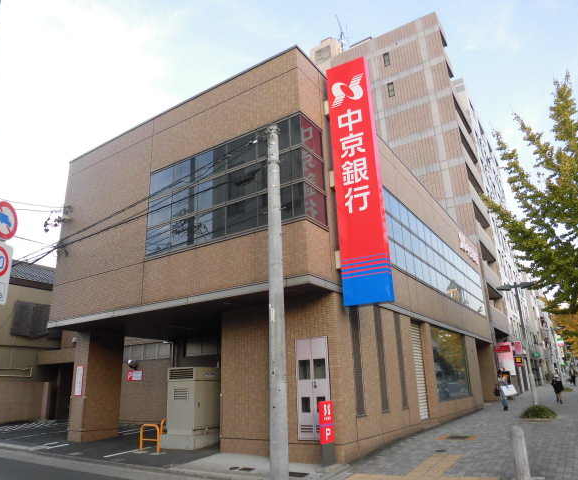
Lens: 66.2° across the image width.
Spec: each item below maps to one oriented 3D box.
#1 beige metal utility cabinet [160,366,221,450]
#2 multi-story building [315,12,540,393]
[{"bbox_3d":[-2.579,4.583,12.287,1.170,2.045,1.250,-13,-21,31],"label":"beige metal utility cabinet"},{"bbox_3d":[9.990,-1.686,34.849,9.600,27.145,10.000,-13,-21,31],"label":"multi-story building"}]

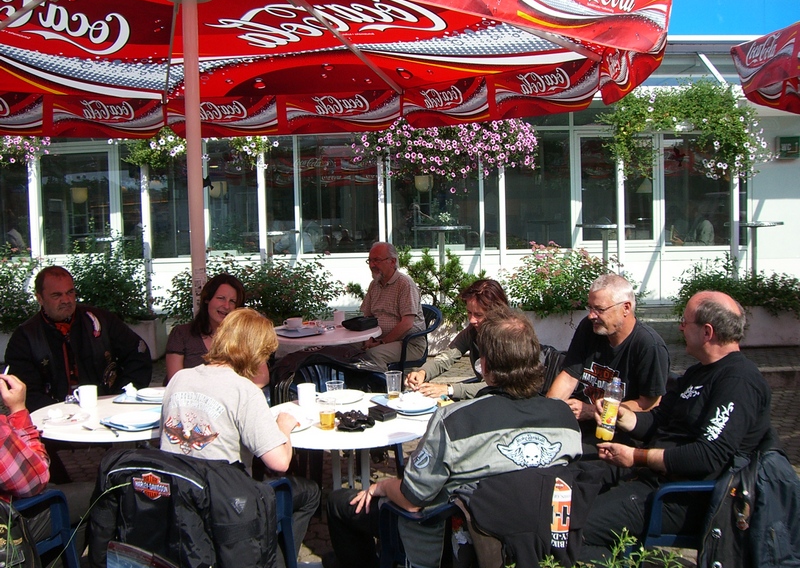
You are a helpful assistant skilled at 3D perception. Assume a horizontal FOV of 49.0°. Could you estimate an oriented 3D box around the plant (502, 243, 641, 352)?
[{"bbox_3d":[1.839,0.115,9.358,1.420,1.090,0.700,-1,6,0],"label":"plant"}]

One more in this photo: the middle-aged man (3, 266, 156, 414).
[{"bbox_3d":[-1.488,0.603,4.156,0.640,1.330,0.820,-3,5,-20],"label":"middle-aged man"}]

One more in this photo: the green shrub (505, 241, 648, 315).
[{"bbox_3d":[1.915,-0.038,9.636,1.550,0.820,0.800,-1,5,0],"label":"green shrub"}]

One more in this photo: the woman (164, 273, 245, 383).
[{"bbox_3d":[-0.881,0.586,4.254,0.500,1.260,0.800,-2,6,-5],"label":"woman"}]

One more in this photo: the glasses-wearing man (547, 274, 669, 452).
[{"bbox_3d":[0.821,0.604,3.596,0.560,1.270,0.820,3,7,41],"label":"glasses-wearing man"}]

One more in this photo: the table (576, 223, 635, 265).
[{"bbox_3d":[2.421,-0.137,10.331,0.680,1.120,0.680,0,5,13],"label":"table"}]

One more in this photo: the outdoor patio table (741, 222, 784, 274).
[{"bbox_3d":[3.926,-0.138,9.741,0.660,1.060,0.660,-1,6,0],"label":"outdoor patio table"}]

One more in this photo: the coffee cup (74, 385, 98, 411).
[{"bbox_3d":[-1.418,0.515,3.961,0.103,0.094,0.080,-3,5,-20],"label":"coffee cup"}]

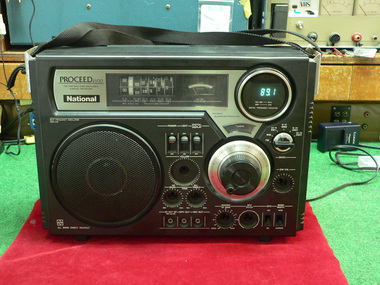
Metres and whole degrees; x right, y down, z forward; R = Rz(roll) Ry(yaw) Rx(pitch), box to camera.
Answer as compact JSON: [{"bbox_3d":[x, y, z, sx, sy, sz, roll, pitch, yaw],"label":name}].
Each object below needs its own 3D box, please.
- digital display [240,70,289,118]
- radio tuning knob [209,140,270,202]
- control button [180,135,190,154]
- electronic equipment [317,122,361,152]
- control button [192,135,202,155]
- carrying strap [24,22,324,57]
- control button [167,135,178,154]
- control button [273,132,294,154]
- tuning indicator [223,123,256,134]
[{"bbox_3d":[0.094,-0.060,0.632,0.064,0.064,0.012,0,17,0],"label":"digital display"},{"bbox_3d":[0.065,0.041,0.642,0.080,0.080,0.034,0,17,0],"label":"radio tuning knob"},{"bbox_3d":[-0.006,0.003,0.646,0.013,0.025,0.009,0,17,0],"label":"control button"},{"bbox_3d":[0.315,-0.010,1.063,0.080,0.055,0.029,-3,18,-11],"label":"electronic equipment"},{"bbox_3d":[0.009,0.003,0.646,0.013,0.025,0.009,0,17,0],"label":"control button"},{"bbox_3d":[-0.020,-0.138,0.668,0.370,0.042,0.065,0,17,0],"label":"carrying strap"},{"bbox_3d":[-0.023,0.003,0.646,0.013,0.025,0.009,0,17,0],"label":"control button"},{"bbox_3d":[0.119,0.001,0.640,0.026,0.025,0.014,0,17,0],"label":"control button"},{"bbox_3d":[0.062,-0.018,0.649,0.041,0.016,0.005,0,17,0],"label":"tuning indicator"}]

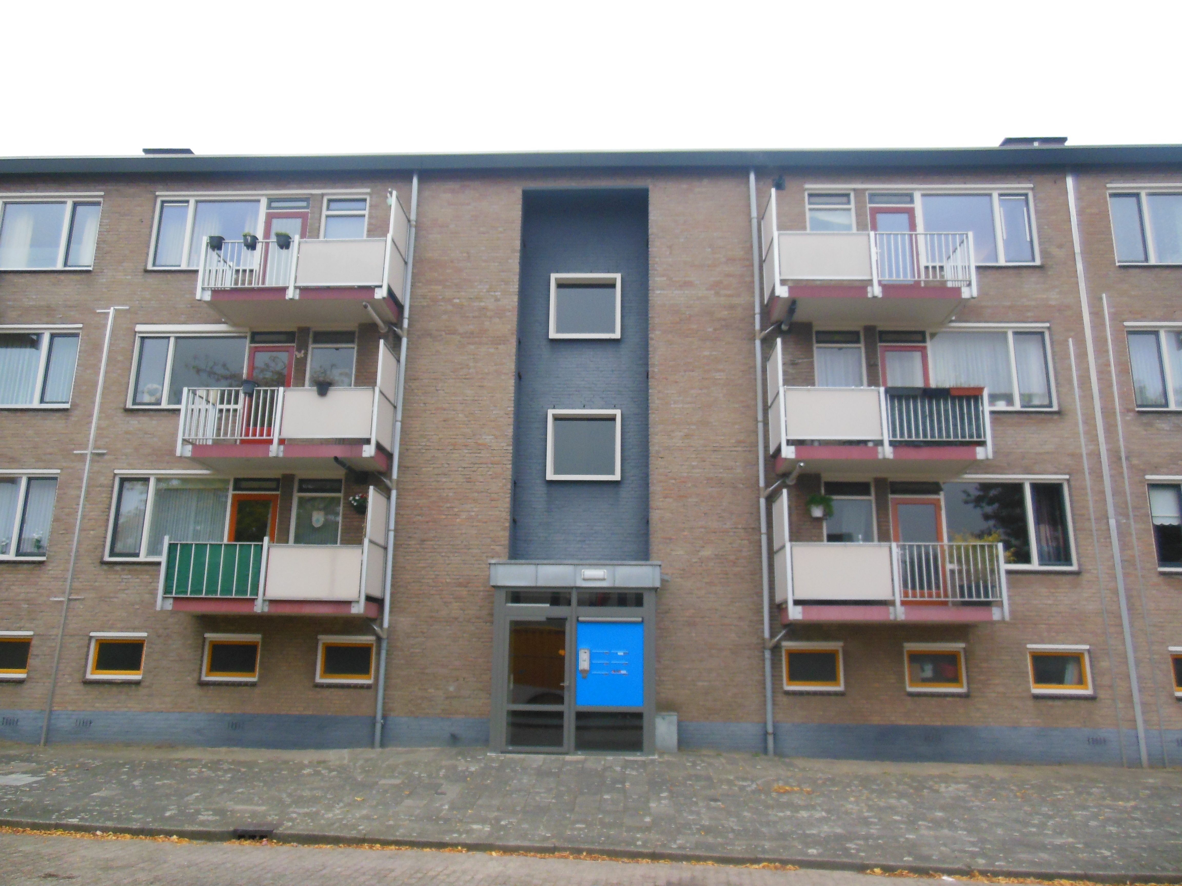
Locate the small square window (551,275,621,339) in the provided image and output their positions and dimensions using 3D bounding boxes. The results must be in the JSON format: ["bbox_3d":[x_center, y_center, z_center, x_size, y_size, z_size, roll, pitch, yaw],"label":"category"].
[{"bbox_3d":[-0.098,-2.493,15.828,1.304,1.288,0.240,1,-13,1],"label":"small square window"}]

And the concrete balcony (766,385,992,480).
[{"bbox_3d":[4.601,-0.184,13.874,3.240,1.170,1.260,0,-13,2],"label":"concrete balcony"}]

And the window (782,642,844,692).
[{"bbox_3d":[3.555,3.609,13.652,0.943,0.696,0.110,0,-13,2],"label":"window"}]

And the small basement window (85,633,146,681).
[{"bbox_3d":[-7.733,3.499,13.958,0.896,0.772,0.130,1,-13,1],"label":"small basement window"}]

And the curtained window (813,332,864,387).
[{"bbox_3d":[4.322,-1.282,14.849,0.870,1.408,0.120,0,-13,2],"label":"curtained window"}]

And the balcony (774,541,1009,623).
[{"bbox_3d":[4.567,2.168,13.278,3.240,1.146,1.140,0,-13,2],"label":"balcony"}]

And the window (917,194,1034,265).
[{"bbox_3d":[6.944,-3.832,15.301,2.028,1.441,0.120,0,-13,2],"label":"window"}]

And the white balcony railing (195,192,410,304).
[{"bbox_3d":[-4.884,-3.197,14.830,3.173,1.991,1.079,1,-13,1],"label":"white balcony railing"}]

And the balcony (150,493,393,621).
[{"bbox_3d":[-5.007,1.771,13.824,3.240,1.950,1.260,0,-13,2],"label":"balcony"}]

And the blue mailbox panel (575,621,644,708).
[{"bbox_3d":[0.287,3.516,13.577,1.083,1.346,0.100,0,-13,2],"label":"blue mailbox panel"}]

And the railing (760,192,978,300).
[{"bbox_3d":[4.654,-3.204,14.665,3.265,1.965,1.079,1,-13,1],"label":"railing"}]

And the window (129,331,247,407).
[{"bbox_3d":[-7.148,-1.304,15.243,2.066,1.448,0.120,0,-13,2],"label":"window"}]

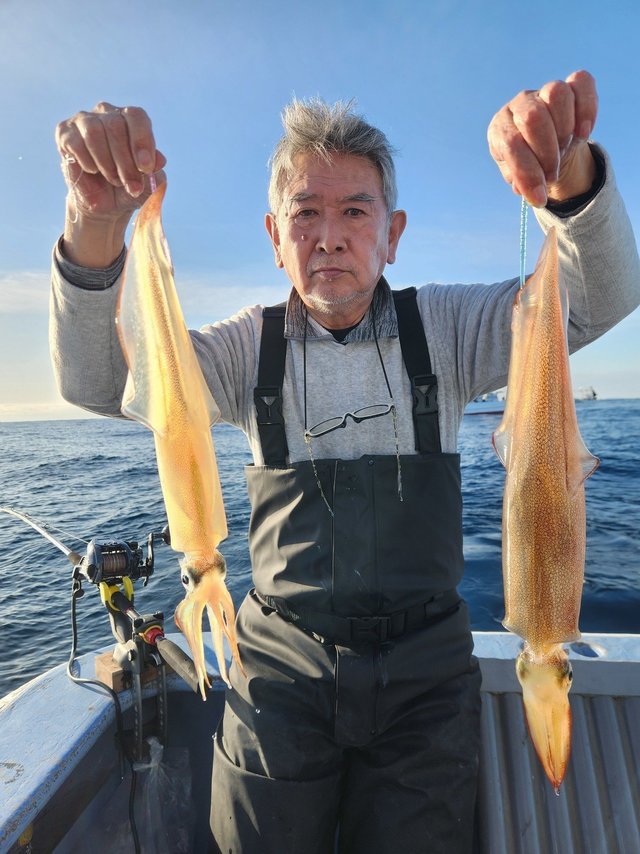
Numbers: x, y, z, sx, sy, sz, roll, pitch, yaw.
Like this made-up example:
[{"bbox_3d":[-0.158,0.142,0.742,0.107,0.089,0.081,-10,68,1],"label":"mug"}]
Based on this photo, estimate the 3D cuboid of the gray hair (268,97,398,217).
[{"bbox_3d":[0.018,-0.370,0.855,0.188,0.190,0.215,1,8,4],"label":"gray hair"}]

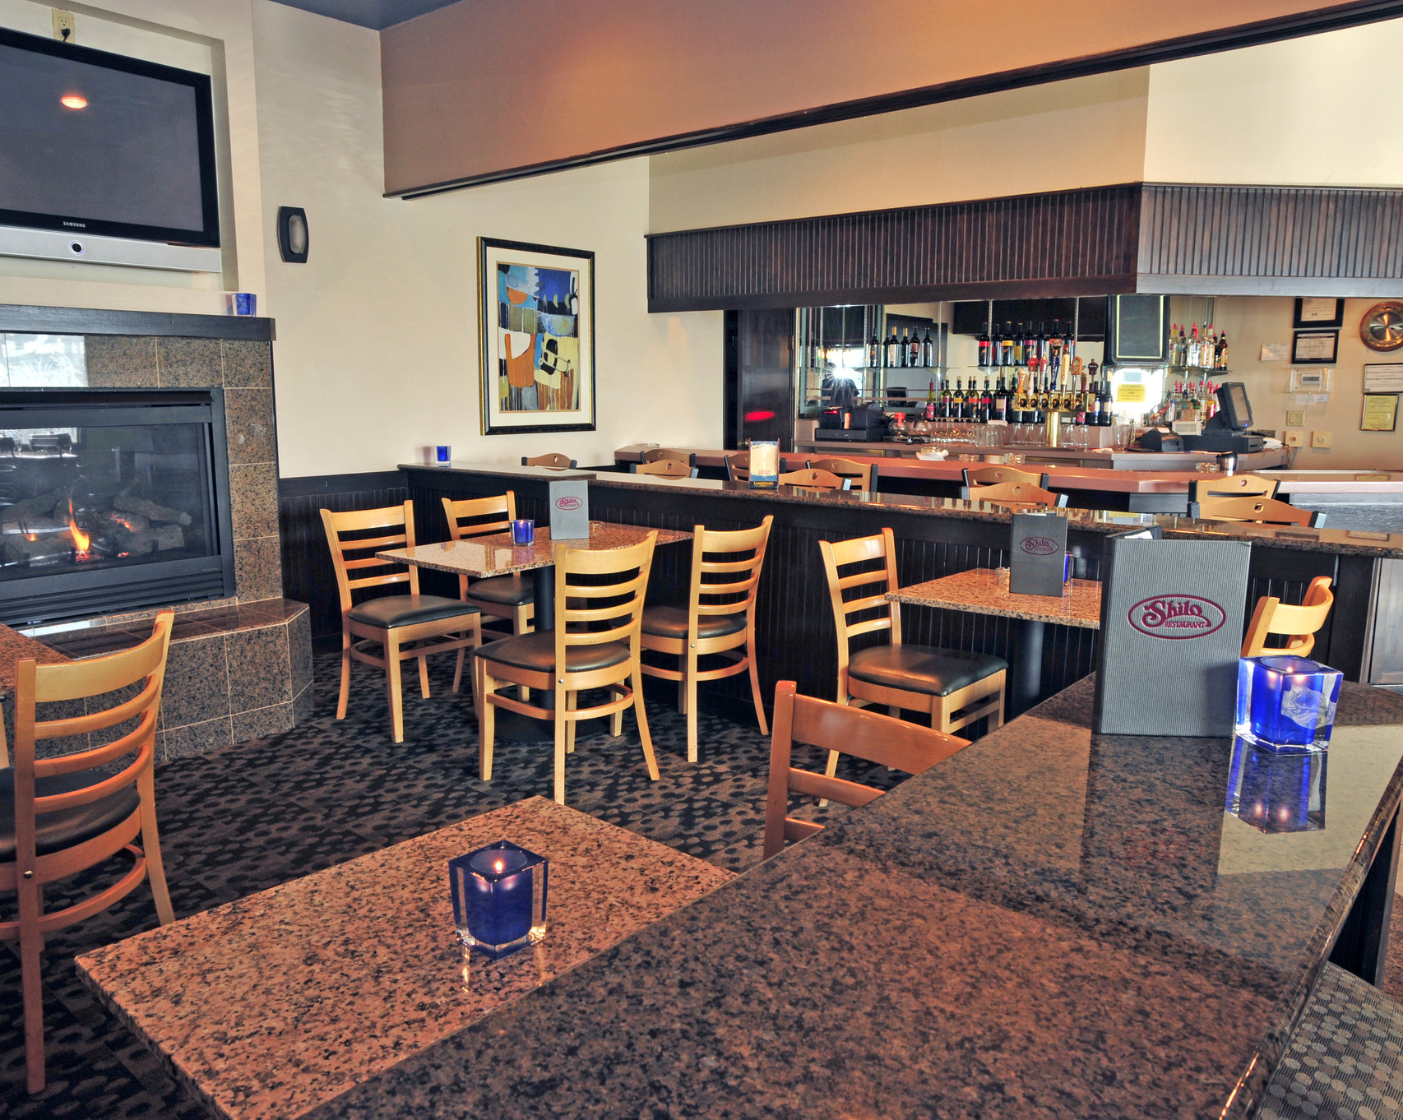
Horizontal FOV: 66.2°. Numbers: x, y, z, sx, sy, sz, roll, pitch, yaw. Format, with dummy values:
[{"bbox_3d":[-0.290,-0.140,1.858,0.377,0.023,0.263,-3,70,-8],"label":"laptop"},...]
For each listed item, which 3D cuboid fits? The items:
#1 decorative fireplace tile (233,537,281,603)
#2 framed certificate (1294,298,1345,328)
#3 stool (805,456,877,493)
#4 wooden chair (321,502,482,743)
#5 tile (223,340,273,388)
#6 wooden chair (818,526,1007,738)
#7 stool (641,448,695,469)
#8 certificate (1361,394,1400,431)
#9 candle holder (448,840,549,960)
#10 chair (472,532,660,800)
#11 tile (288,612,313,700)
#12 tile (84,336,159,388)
[{"bbox_3d":[-1.871,0.036,4.535,0.015,0.264,0.204,9,13,41],"label":"decorative fireplace tile"},{"bbox_3d":[4.764,-1.928,8.293,0.334,0.265,0.020,9,13,41],"label":"framed certificate"},{"bbox_3d":[0.830,0.012,5.677,0.430,1.120,0.470,8,12,38],"label":"stool"},{"bbox_3d":[-1.165,0.219,4.257,0.450,0.852,0.440,9,12,39],"label":"wooden chair"},{"bbox_3d":[-1.855,-0.800,4.397,0.015,0.197,0.204,9,13,41],"label":"tile"},{"bbox_3d":[0.685,0.361,3.454,0.465,0.850,0.440,9,12,40],"label":"wooden chair"},{"bbox_3d":[-0.066,-0.126,6.405,0.430,1.080,0.470,8,12,38],"label":"stool"},{"bbox_3d":[5.056,-1.091,8.018,0.220,0.272,0.018,8,12,38],"label":"certificate"},{"bbox_3d":[-0.219,0.371,1.172,0.075,0.090,0.075,8,12,40],"label":"candle holder"},{"bbox_3d":[-0.452,0.333,3.639,0.450,0.852,0.440,10,13,42],"label":"chair"},{"bbox_3d":[-1.643,0.377,4.402,0.015,0.305,0.350,-1,9,-9],"label":"tile"},{"bbox_3d":[-2.178,-0.743,4.046,0.015,0.189,0.252,9,13,41],"label":"tile"}]

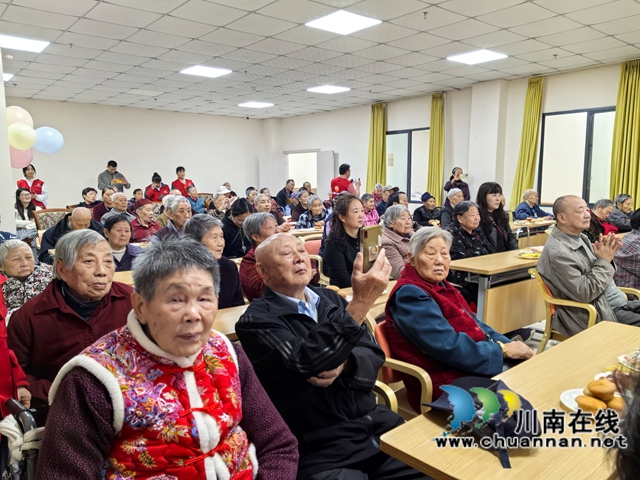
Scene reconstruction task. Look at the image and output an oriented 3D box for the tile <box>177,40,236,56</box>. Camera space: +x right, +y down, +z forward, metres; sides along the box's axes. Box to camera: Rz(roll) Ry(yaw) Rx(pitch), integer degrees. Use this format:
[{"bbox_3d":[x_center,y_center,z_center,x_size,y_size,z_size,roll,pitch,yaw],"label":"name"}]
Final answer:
[{"bbox_3d":[-1.370,-2.324,6.053,0.600,0.020,0.600,-6,9,-39],"label":"tile"}]

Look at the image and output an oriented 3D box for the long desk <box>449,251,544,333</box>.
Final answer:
[{"bbox_3d":[1.727,0.506,4.273,1.750,0.750,0.440,-6,9,-40],"label":"long desk"}]

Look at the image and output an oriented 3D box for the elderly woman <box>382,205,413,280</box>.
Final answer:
[{"bbox_3d":[0.650,0.346,3.767,0.490,1.200,0.660,-6,9,-40],"label":"elderly woman"}]

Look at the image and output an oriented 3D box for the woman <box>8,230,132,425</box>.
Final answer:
[{"bbox_3d":[-0.720,0.577,1.560,0.500,1.200,0.720,-6,9,-39],"label":"woman"}]

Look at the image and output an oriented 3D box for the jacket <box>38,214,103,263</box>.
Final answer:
[{"bbox_3d":[-2.231,0.040,4.504,0.600,0.620,0.500,-6,9,-39],"label":"jacket"}]

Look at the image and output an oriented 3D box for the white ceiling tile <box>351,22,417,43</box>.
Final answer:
[{"bbox_3d":[0.705,-2.264,5.442,0.600,0.020,0.600,-6,9,-39],"label":"white ceiling tile"}]

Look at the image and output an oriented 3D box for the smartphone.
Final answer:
[{"bbox_3d":[0.144,0.042,1.380,0.075,0.157,0.010,-12,13,-39],"label":"smartphone"}]

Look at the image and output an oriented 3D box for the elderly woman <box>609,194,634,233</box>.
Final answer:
[{"bbox_3d":[3.626,0.047,5.828,0.500,1.147,0.680,-6,9,-39],"label":"elderly woman"}]

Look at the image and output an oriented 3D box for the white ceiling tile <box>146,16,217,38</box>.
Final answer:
[{"bbox_3d":[-1.440,-2.227,5.218,0.600,0.020,0.600,-6,9,-40],"label":"white ceiling tile"}]

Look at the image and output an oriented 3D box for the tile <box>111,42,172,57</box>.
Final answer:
[{"bbox_3d":[-2.211,-2.334,6.131,0.600,0.020,0.600,-6,9,-40],"label":"tile"}]

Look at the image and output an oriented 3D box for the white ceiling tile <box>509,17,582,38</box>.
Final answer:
[{"bbox_3d":[2.395,-2.257,5.289,0.600,0.020,0.600,-6,9,-39],"label":"white ceiling tile"}]

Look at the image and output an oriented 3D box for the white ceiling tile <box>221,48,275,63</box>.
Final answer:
[{"bbox_3d":[-0.905,-2.378,6.439,0.600,0.020,0.600,-6,9,-40],"label":"white ceiling tile"}]

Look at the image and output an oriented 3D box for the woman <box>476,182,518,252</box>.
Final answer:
[{"bbox_3d":[1.540,0.186,4.138,0.500,1.308,0.700,-6,9,-39],"label":"woman"}]

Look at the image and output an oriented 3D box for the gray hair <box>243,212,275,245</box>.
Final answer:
[{"bbox_3d":[-0.373,-0.070,3.030,0.210,0.210,0.190,3,8,28],"label":"gray hair"}]

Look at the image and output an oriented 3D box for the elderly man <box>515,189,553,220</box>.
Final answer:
[{"bbox_3d":[3.050,-0.127,7.100,0.500,1.200,0.750,-6,9,-39],"label":"elderly man"}]

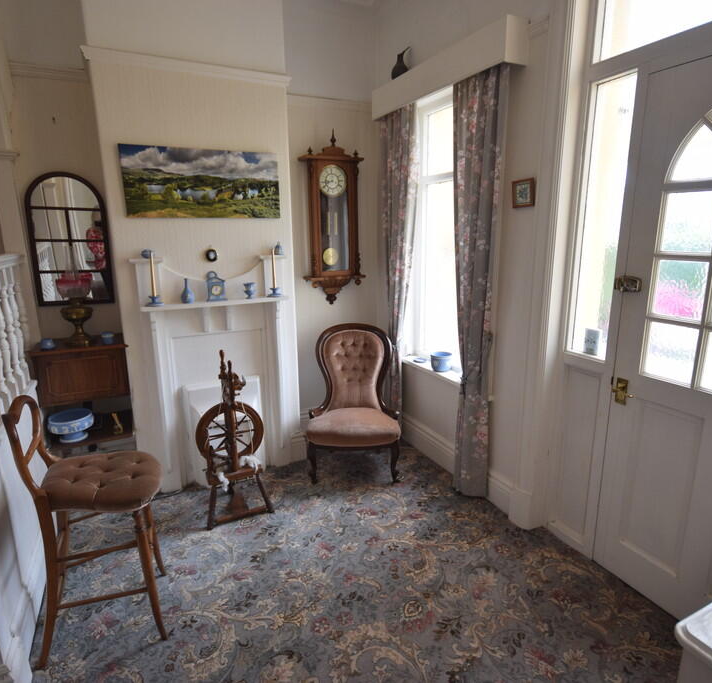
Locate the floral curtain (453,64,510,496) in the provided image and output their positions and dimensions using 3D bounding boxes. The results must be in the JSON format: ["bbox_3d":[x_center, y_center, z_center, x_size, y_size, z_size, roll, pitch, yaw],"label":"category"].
[{"bbox_3d":[0.646,-0.226,2.518,0.110,2.270,0.380,-7,14,-25],"label":"floral curtain"}]

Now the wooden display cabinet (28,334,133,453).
[{"bbox_3d":[-1.521,0.463,2.674,0.450,0.940,0.370,-7,14,-25],"label":"wooden display cabinet"}]

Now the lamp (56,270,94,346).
[{"bbox_3d":[-1.539,-0.191,2.508,0.170,0.410,0.170,-7,14,-25],"label":"lamp"}]

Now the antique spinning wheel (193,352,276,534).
[{"bbox_3d":[-0.701,0.498,2.517,0.370,0.920,0.360,-7,14,-25],"label":"antique spinning wheel"}]

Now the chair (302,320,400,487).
[{"bbox_3d":[-0.021,0.374,3.064,0.560,0.900,0.710,-1,13,-1],"label":"chair"}]

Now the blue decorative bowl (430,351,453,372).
[{"bbox_3d":[0.570,0.131,3.026,0.142,0.113,0.142,-1,13,0],"label":"blue decorative bowl"}]

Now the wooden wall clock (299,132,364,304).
[{"bbox_3d":[-0.167,-0.835,3.153,0.450,1.160,0.190,-7,14,-25],"label":"wooden wall clock"}]

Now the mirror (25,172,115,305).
[{"bbox_3d":[-1.626,-0.579,2.594,0.395,0.730,0.030,-7,14,-25],"label":"mirror"}]

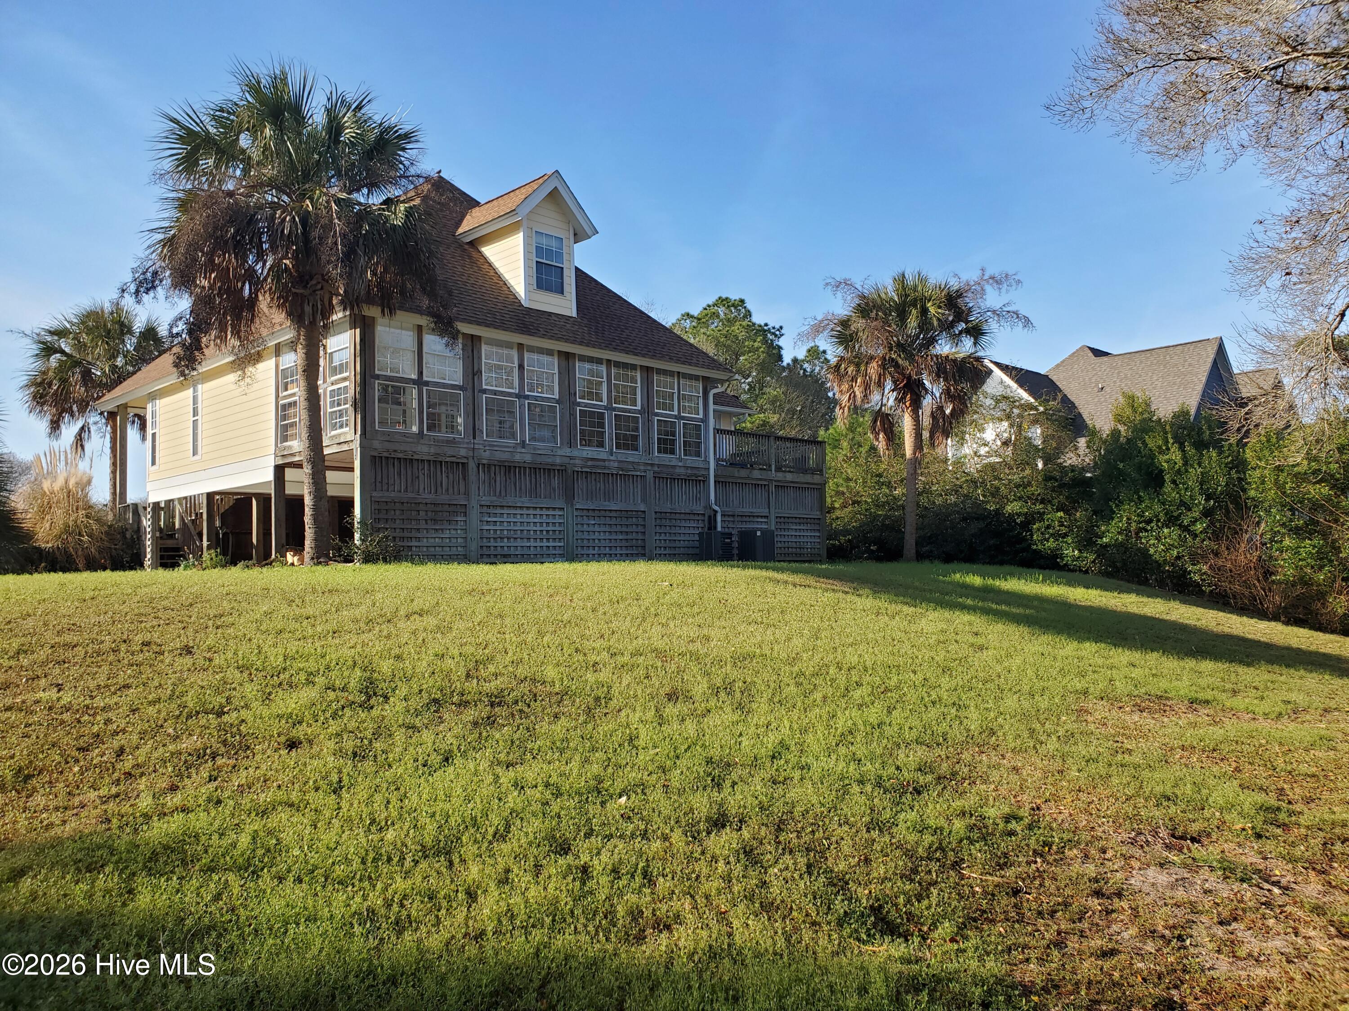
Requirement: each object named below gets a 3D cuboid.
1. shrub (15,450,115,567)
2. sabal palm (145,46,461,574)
[{"bbox_3d":[-16.219,0.140,27.000,2.700,3.170,2.700,-1,-4,0],"label":"shrub"},{"bbox_3d":[-6.170,-3.106,16.500,4.800,8.170,4.800,-1,-4,0],"label":"sabal palm"}]

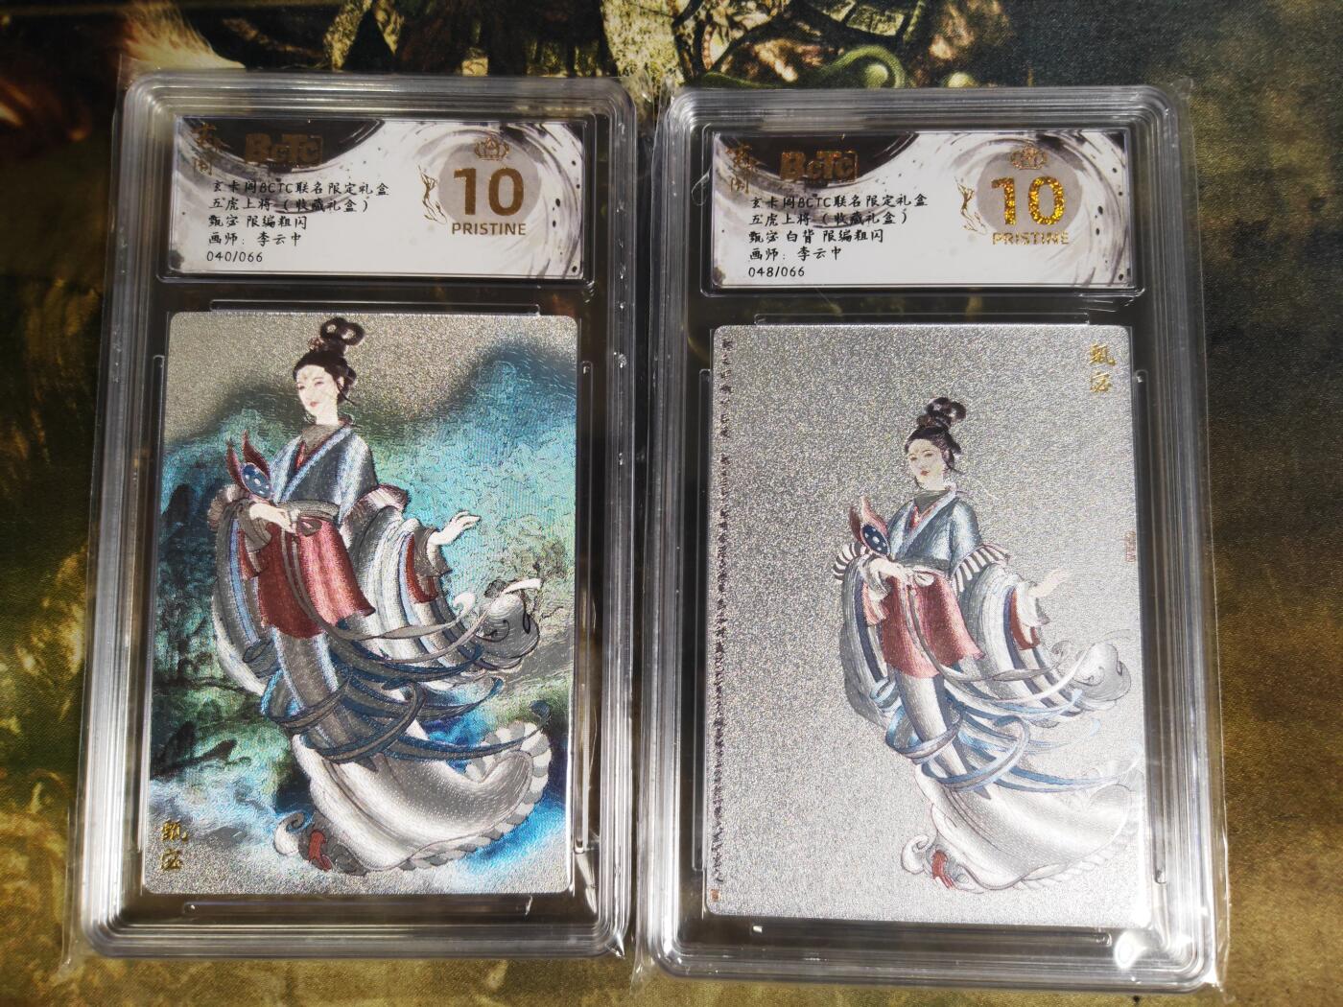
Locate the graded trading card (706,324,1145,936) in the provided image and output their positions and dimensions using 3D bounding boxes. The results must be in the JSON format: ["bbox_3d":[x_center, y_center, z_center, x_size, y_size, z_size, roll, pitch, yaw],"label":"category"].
[{"bbox_3d":[0.037,0.016,0.156,0.063,0.001,0.088,1,84,3],"label":"graded trading card"}]

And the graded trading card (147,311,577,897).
[{"bbox_3d":[-0.046,0.014,0.160,0.063,0.001,0.088,0,85,-1],"label":"graded trading card"}]

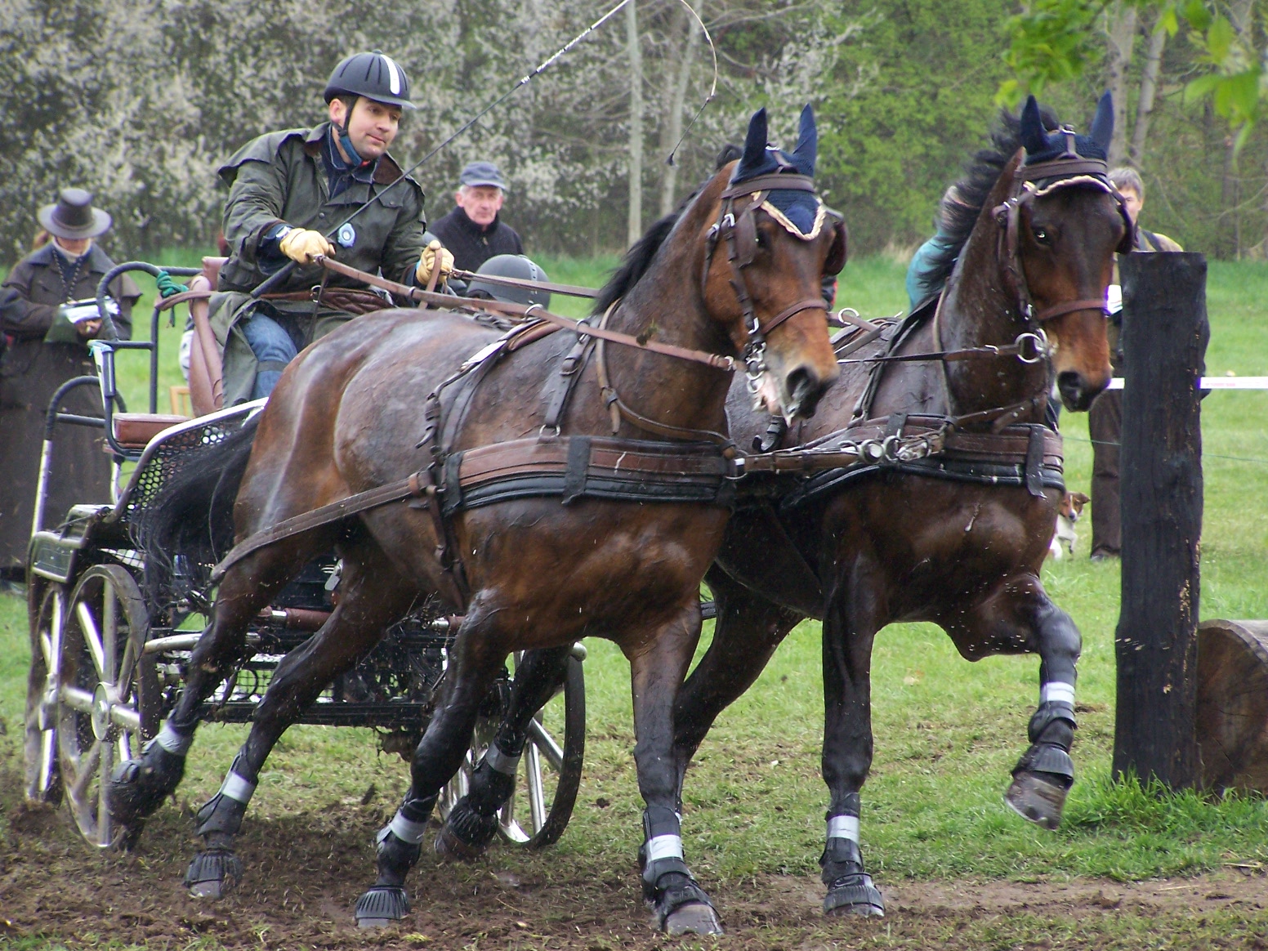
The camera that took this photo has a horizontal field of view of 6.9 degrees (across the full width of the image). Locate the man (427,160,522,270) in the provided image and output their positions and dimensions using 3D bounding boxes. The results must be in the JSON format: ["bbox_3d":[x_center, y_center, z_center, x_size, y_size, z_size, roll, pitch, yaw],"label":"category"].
[{"bbox_3d":[-0.640,-0.390,43.200,0.500,1.770,0.340,0,2,-5],"label":"man"}]

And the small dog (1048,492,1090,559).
[{"bbox_3d":[1.865,0.226,46.800,0.170,0.320,0.350,-2,3,-40],"label":"small dog"}]

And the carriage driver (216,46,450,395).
[{"bbox_3d":[-0.865,-0.480,29.500,0.630,1.420,0.780,-1,2,-18],"label":"carriage driver"}]

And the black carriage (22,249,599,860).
[{"bbox_3d":[-0.970,0.200,29.700,1.380,1.600,2.250,0,2,-12],"label":"black carriage"}]

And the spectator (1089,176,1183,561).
[{"bbox_3d":[2.245,-0.500,47.000,0.520,1.750,0.360,1,2,15],"label":"spectator"}]

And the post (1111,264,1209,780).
[{"bbox_3d":[1.564,0.137,31.500,0.270,1.600,0.270,0,2,0],"label":"post"}]

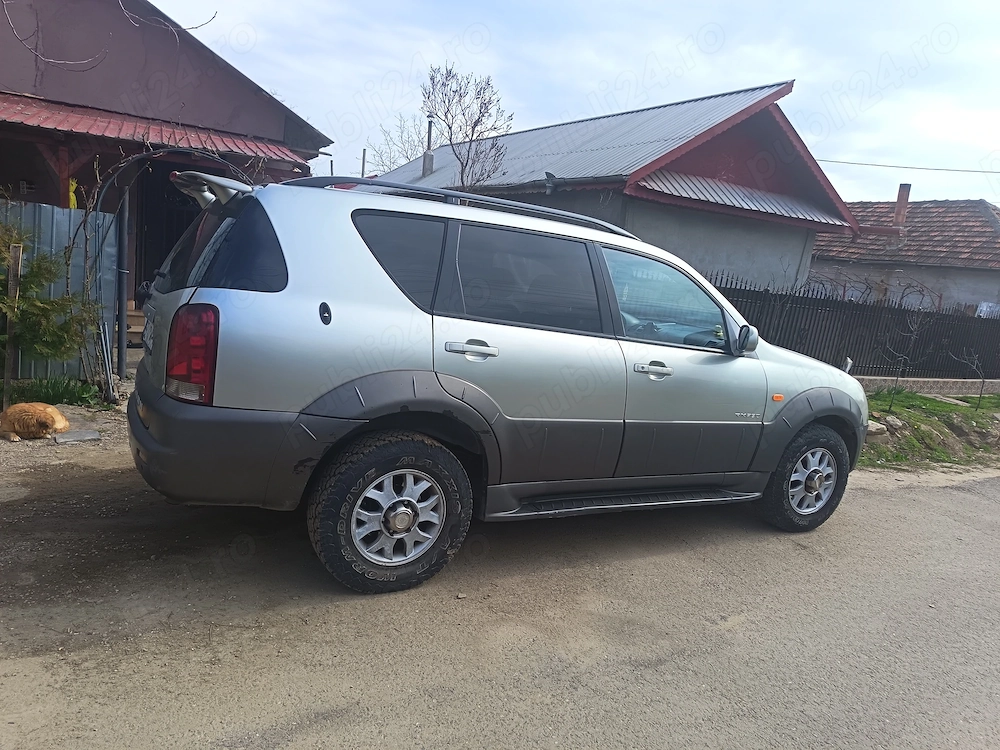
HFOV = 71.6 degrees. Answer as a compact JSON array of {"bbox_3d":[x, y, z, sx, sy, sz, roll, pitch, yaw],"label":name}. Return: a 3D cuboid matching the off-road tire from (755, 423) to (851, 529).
[{"bbox_3d":[1.962,0.665,4.535,0.730,0.730,0.235,2,9,-27],"label":"off-road tire"}]

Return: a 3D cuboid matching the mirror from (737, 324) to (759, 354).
[{"bbox_3d":[1.359,-0.198,3.807,0.100,0.165,0.180,6,7,2],"label":"mirror"}]

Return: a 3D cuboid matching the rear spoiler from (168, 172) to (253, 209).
[{"bbox_3d":[-1.387,-0.853,3.213,0.265,0.150,1.220,1,8,-30],"label":"rear spoiler"}]

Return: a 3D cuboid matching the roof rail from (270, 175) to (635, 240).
[{"bbox_3d":[-0.066,-0.772,3.224,1.840,0.100,0.060,1,9,-30],"label":"roof rail"}]

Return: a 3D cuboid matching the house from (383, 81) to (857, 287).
[{"bbox_3d":[0.922,-3.892,18.156,6.583,5.285,13.450,0,10,-34],"label":"house"}]

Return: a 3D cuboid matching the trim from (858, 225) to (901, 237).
[{"bbox_3d":[8.200,-3.120,15.000,0.980,0.160,0.120,10,9,24],"label":"trim"}]

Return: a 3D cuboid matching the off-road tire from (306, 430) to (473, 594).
[{"bbox_3d":[-0.486,0.608,3.127,0.730,0.730,0.235,1,9,-30],"label":"off-road tire"}]

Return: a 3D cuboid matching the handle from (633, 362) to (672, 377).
[{"bbox_3d":[0.794,-0.025,3.568,0.245,0.044,0.046,4,7,-30],"label":"handle"}]

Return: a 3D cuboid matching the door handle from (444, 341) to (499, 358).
[{"bbox_3d":[-0.119,-0.109,3.026,0.245,0.044,0.046,4,7,-30],"label":"door handle"}]

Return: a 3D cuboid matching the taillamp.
[{"bbox_3d":[-1.164,-0.091,2.609,0.170,0.380,0.200,1,9,-30],"label":"taillamp"}]

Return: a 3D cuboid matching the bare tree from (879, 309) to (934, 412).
[{"bbox_3d":[5.444,-0.188,9.284,0.620,1.385,0.560,6,8,0],"label":"bare tree"}]

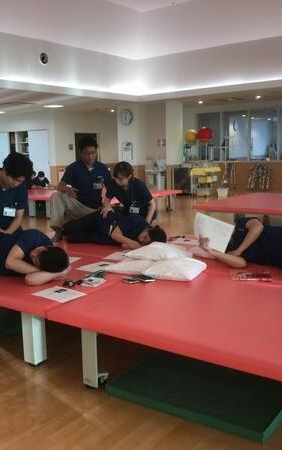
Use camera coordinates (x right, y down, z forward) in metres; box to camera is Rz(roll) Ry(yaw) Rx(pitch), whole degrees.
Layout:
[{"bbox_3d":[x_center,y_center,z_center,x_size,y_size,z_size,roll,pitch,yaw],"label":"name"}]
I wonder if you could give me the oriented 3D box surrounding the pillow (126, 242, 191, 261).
[{"bbox_3d":[0.152,0.222,3.991,0.520,0.130,0.400,1,8,16],"label":"pillow"}]

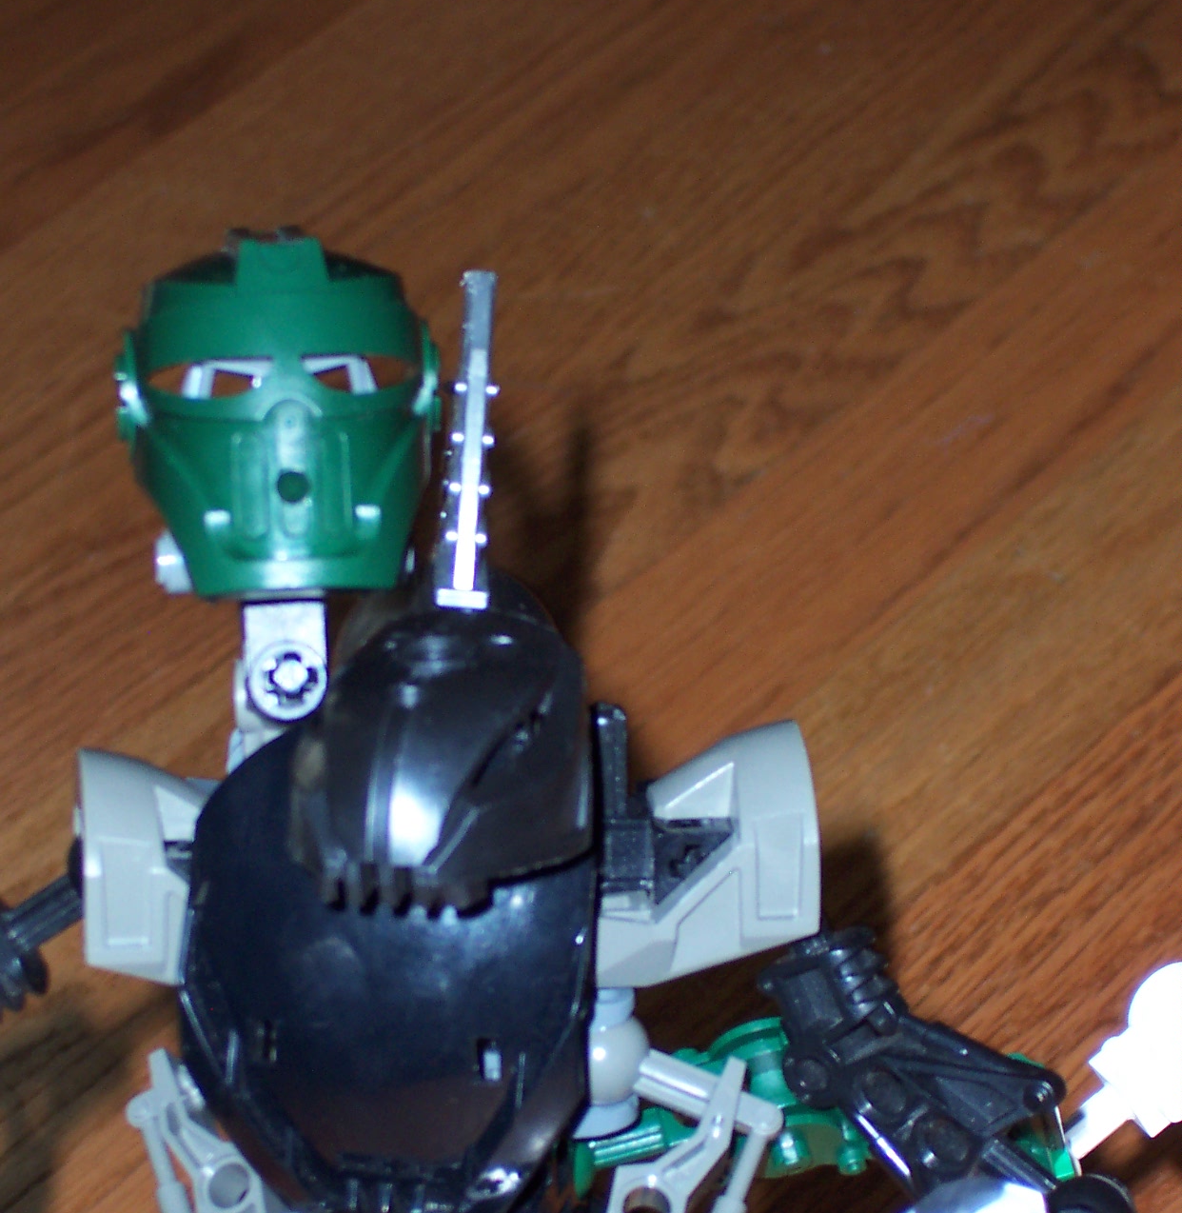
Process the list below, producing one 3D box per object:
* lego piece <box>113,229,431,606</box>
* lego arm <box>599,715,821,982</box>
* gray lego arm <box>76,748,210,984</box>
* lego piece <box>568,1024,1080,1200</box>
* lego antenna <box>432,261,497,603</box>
[{"bbox_3d":[-0.030,-0.019,0.632,0.032,0.036,0.023,-2,7,-4],"label":"lego piece"},{"bbox_3d":[0.012,0.026,0.685,0.025,0.028,0.021,-2,11,-9],"label":"lego arm"},{"bbox_3d":[-0.042,0.028,0.685,0.025,0.028,0.021,-1,10,-6],"label":"gray lego arm"},{"bbox_3d":[0.026,0.056,0.730,0.056,0.019,0.020,0,12,0],"label":"lego piece"},{"bbox_3d":[-0.013,-0.017,0.662,0.005,0.005,0.036,4,78,-3],"label":"lego antenna"}]

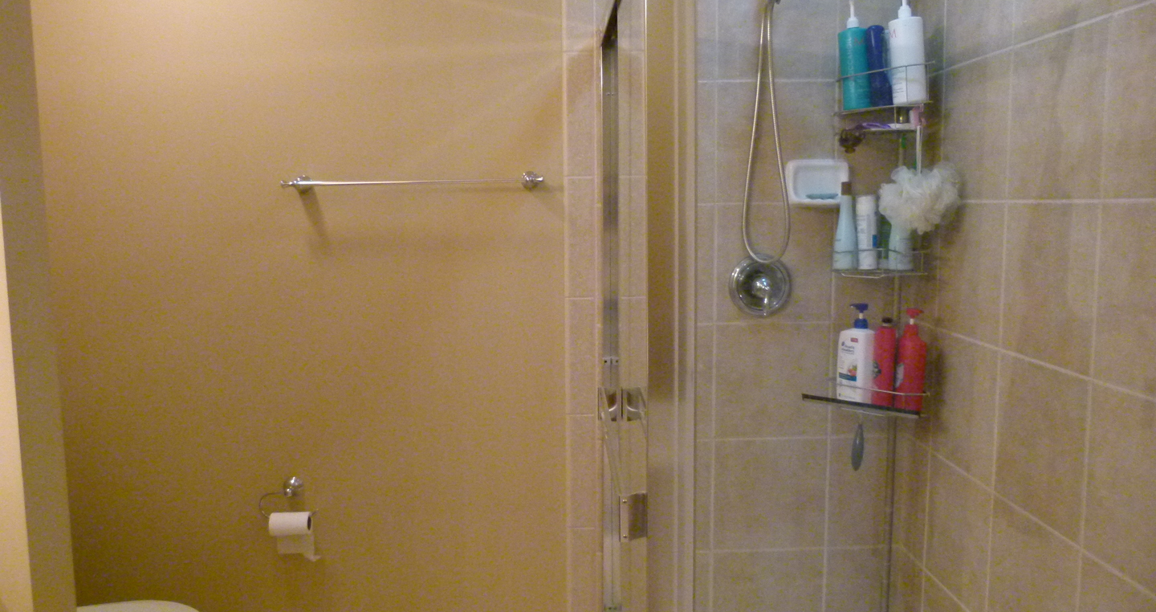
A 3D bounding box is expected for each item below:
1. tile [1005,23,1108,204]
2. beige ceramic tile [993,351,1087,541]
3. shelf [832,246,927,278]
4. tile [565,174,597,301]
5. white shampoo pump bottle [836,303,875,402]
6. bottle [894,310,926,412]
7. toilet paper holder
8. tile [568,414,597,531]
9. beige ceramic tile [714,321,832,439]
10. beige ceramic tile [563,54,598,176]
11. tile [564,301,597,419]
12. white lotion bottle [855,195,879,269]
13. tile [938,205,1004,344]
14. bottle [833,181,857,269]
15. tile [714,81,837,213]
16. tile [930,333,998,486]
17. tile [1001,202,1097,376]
[{"bbox_3d":[0.962,-0.378,1.675,0.010,0.329,0.326,-1,7,-2],"label":"tile"},{"bbox_3d":[0.970,0.284,1.753,0.010,0.329,0.326,-1,7,-2],"label":"beige ceramic tile"},{"bbox_3d":[0.772,-0.110,2.134,0.240,0.075,0.170,5,9,39],"label":"shelf"},{"bbox_3d":[0.009,-0.187,2.312,0.080,0.329,0.010,-1,7,-2],"label":"tile"},{"bbox_3d":[0.704,0.116,2.102,0.056,0.249,0.084,-6,8,-36],"label":"white shampoo pump bottle"},{"bbox_3d":[0.812,0.131,2.043,0.052,0.253,0.076,-3,7,-19],"label":"bottle"},{"bbox_3d":[-0.803,0.534,2.330,0.152,0.100,0.085,-1,7,-2],"label":"toilet paper holder"},{"bbox_3d":[0.010,0.466,2.346,0.079,0.323,0.010,-1,7,-1],"label":"tile"},{"bbox_3d":[0.552,0.214,2.379,0.326,0.329,0.010,-1,7,-2],"label":"beige ceramic tile"},{"bbox_3d":[0.005,-0.518,2.272,0.080,0.329,0.010,-1,7,-2],"label":"beige ceramic tile"},{"bbox_3d":[0.010,0.141,2.308,0.078,0.323,0.010,-1,7,-1],"label":"tile"},{"bbox_3d":[0.744,-0.190,2.150,0.047,0.192,0.047,-2,8,25],"label":"white lotion bottle"},{"bbox_3d":[0.935,-0.083,1.997,0.010,0.323,0.318,-1,7,-1],"label":"tile"},{"bbox_3d":[0.668,-0.200,2.075,0.057,0.215,0.057,5,9,38],"label":"bottle"},{"bbox_3d":[0.536,-0.439,2.263,0.325,0.325,0.012,-1,7,-2],"label":"tile"},{"bbox_3d":[0.939,0.241,2.035,0.010,0.323,0.318,-1,7,-1],"label":"tile"},{"bbox_3d":[0.945,-0.046,1.689,0.012,0.325,0.317,-1,7,-2],"label":"tile"}]

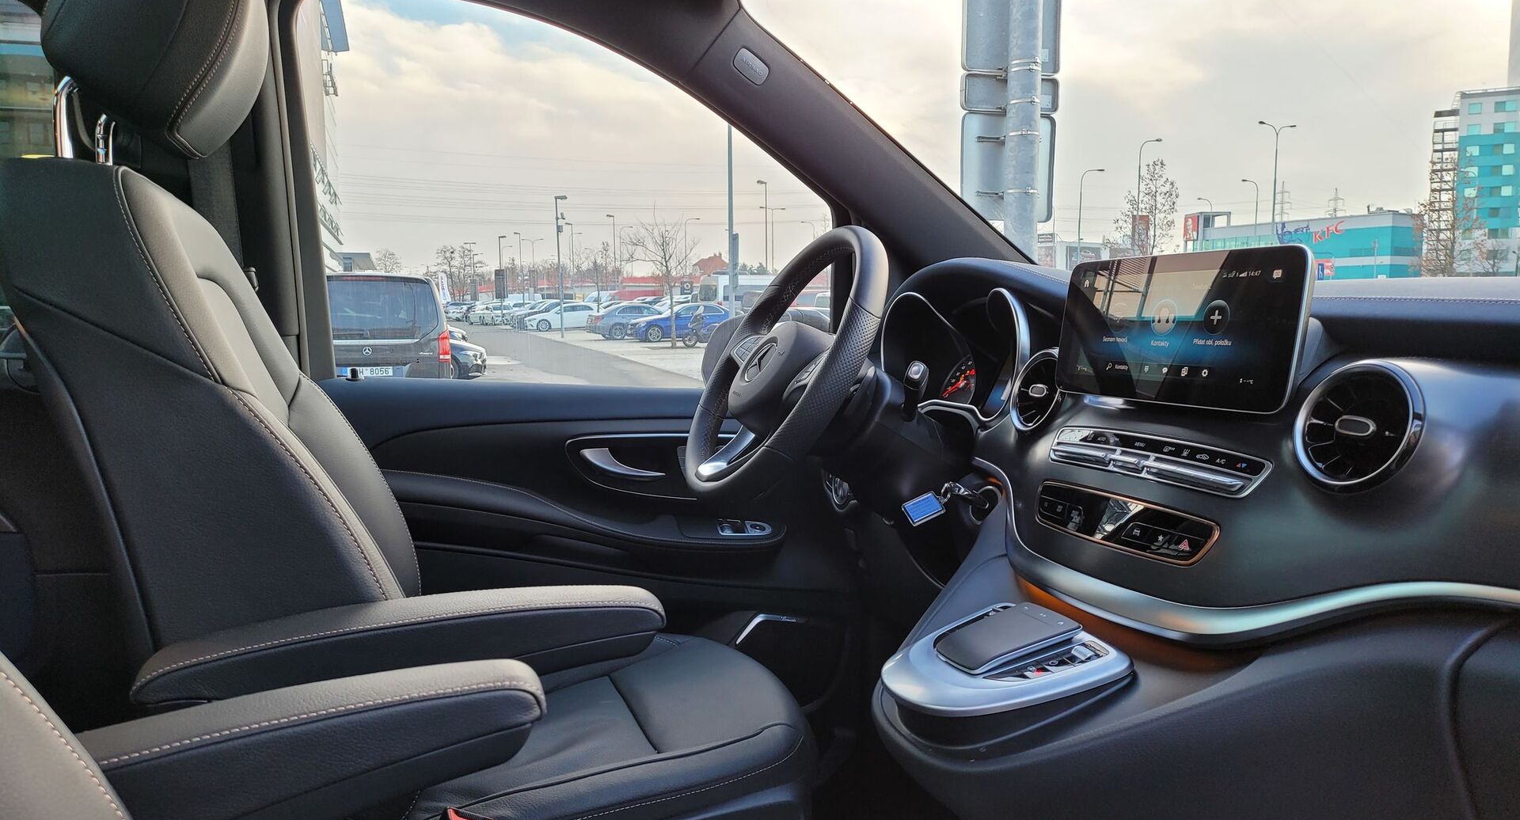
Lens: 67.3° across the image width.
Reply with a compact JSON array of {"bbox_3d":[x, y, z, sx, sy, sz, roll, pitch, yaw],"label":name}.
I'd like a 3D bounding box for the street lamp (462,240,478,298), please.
[{"bbox_3d":[-33.091,-15.005,130.137,1.350,8.000,0.300,-3,6,-25],"label":"street lamp"}]

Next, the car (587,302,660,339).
[{"bbox_3d":[-4.574,-3.595,45.842,4.690,1.440,1.810,-3,6,-23],"label":"car"}]

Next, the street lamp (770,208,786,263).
[{"bbox_3d":[1.605,-15.826,121.033,2.800,11.000,0.350,-3,6,-25],"label":"street lamp"}]

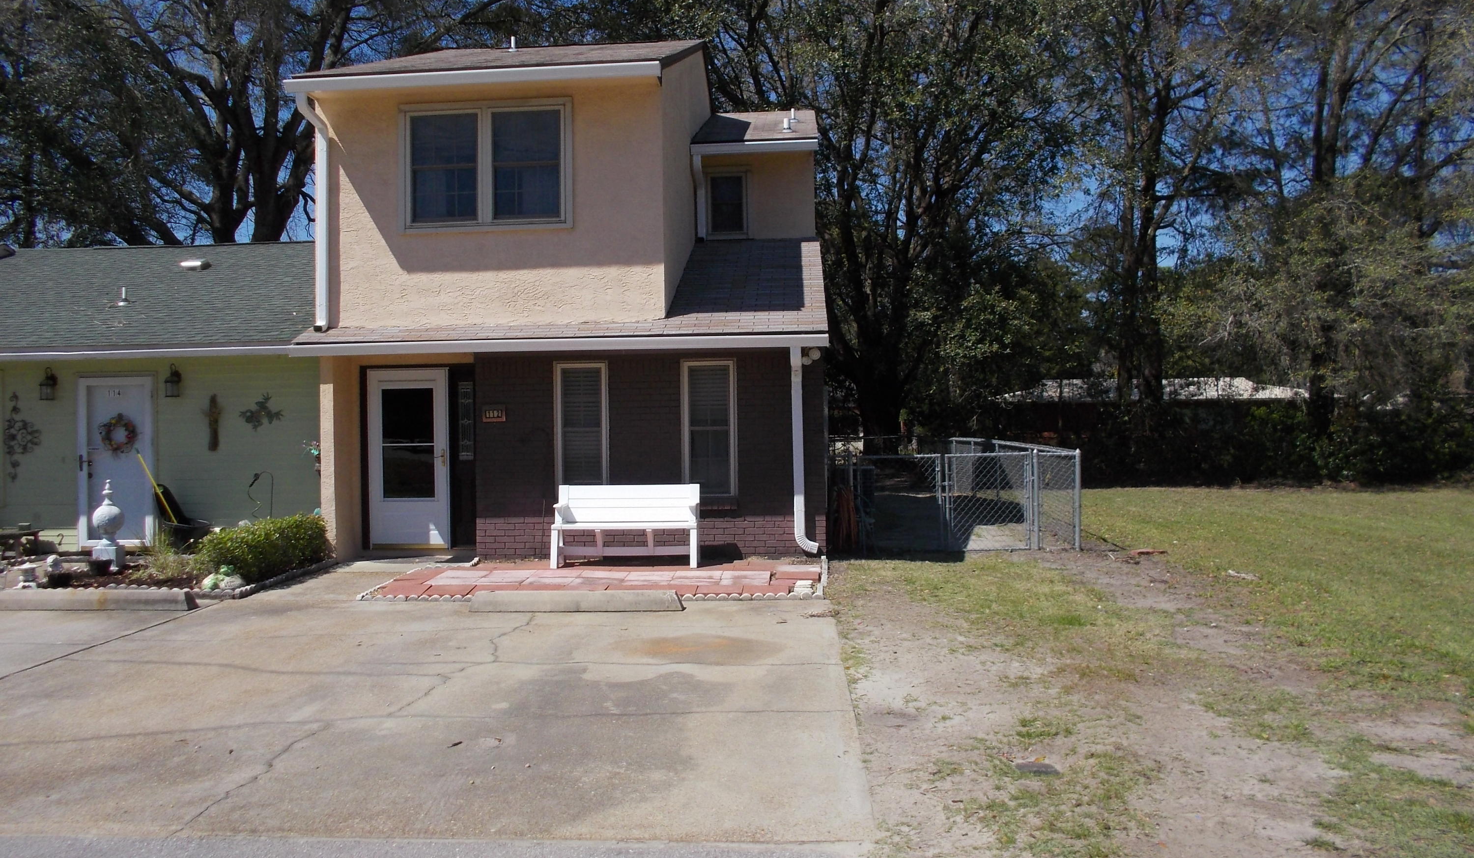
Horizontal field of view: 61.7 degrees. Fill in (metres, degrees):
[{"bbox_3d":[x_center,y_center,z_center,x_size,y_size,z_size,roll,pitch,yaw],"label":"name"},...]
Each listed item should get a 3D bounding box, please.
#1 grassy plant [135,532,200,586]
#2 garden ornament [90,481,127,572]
[{"bbox_3d":[-5.298,1.212,11.500,0.540,0.460,0.520,-1,0,4],"label":"grassy plant"},{"bbox_3d":[-6.156,0.942,12.100,0.300,0.880,0.300,-1,0,-7],"label":"garden ornament"}]

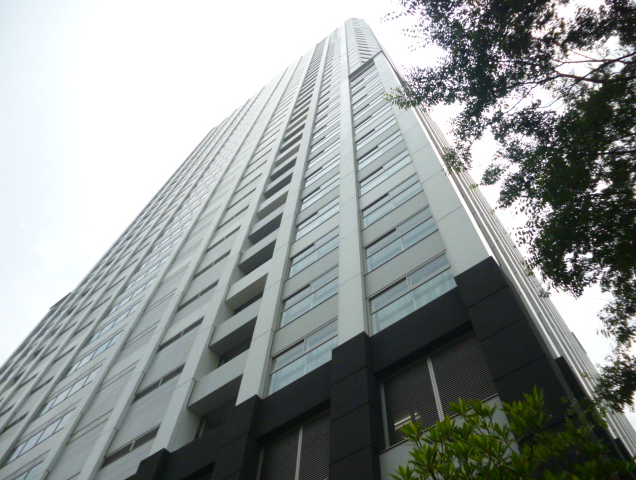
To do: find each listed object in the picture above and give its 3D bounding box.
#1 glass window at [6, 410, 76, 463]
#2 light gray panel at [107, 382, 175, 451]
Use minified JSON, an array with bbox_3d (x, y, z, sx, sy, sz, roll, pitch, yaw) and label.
[{"bbox_3d":[-15.133,10.818,28.489,5.100,1.405,0.160,-34,-69,18],"label":"glass window"},{"bbox_3d":[-6.910,7.096,20.988,3.487,2.737,0.200,-34,-69,18],"label":"light gray panel"}]

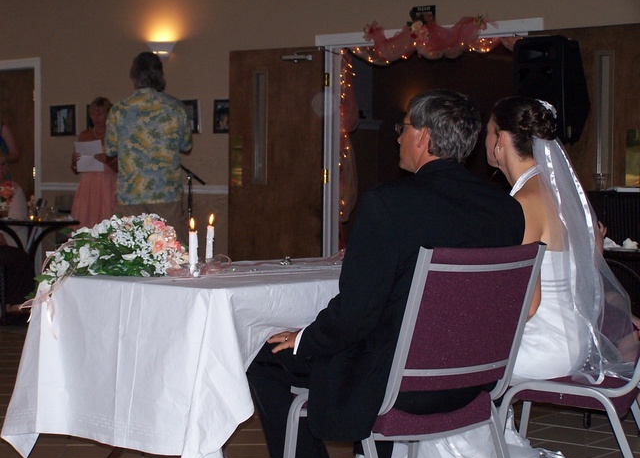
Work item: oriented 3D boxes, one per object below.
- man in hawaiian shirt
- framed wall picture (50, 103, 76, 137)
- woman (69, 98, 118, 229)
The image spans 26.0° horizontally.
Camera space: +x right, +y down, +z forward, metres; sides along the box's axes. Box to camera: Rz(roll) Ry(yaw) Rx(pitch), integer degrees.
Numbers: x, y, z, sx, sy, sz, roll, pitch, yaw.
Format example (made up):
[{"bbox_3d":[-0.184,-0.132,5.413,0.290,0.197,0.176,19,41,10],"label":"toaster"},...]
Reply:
[{"bbox_3d":[-1.031,-0.154,8.350,0.530,1.814,0.400,0,2,-6],"label":"man in hawaiian shirt"},{"bbox_3d":[-2.361,-1.009,12.790,0.360,0.285,0.030,2,2,39],"label":"framed wall picture"},{"bbox_3d":[-1.706,-0.167,10.601,0.450,1.676,0.400,1,2,0],"label":"woman"}]

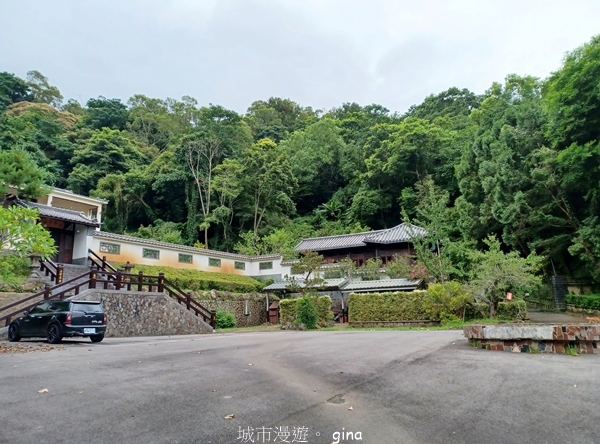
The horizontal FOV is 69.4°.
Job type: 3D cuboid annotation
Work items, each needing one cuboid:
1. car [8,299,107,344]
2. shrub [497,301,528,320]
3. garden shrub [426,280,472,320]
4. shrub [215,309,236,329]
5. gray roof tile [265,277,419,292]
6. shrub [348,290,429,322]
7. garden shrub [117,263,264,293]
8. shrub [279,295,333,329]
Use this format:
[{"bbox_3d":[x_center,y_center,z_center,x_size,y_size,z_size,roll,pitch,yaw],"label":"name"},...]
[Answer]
[{"bbox_3d":[-9.100,3.700,16.300,3.970,1.430,1.720,-6,-11,30],"label":"car"},{"bbox_3d":[11.922,4.965,24.309,1.650,1.050,1.150,0,-10,0],"label":"shrub"},{"bbox_3d":[7.755,4.126,22.628,2.100,2.000,1.700,0,-10,0],"label":"garden shrub"},{"bbox_3d":[-3.652,4.748,21.099,1.150,1.000,1.100,0,-10,0],"label":"shrub"},{"bbox_3d":[2.580,3.885,26.933,9.600,0.850,2.300,-2,-10,14],"label":"gray roof tile"},{"bbox_3d":[4.674,4.390,22.379,4.400,1.500,1.100,-1,-10,5],"label":"shrub"},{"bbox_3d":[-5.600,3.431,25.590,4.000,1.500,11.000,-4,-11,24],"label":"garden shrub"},{"bbox_3d":[0.275,4.531,21.644,2.650,1.600,1.400,1,-10,-5],"label":"shrub"}]

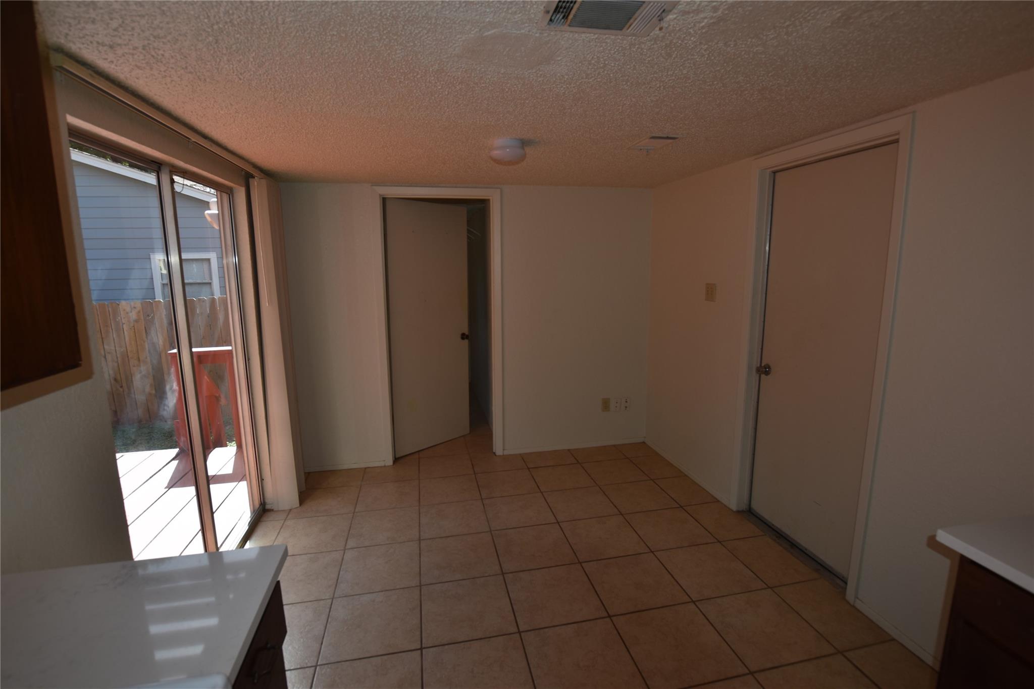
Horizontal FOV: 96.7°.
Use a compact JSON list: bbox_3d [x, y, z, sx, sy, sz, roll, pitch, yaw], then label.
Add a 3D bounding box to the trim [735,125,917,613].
[{"bbox_3d":[1.477,0.078,2.362,0.100,2.117,0.884,-3,10,-12],"label":"trim"}]

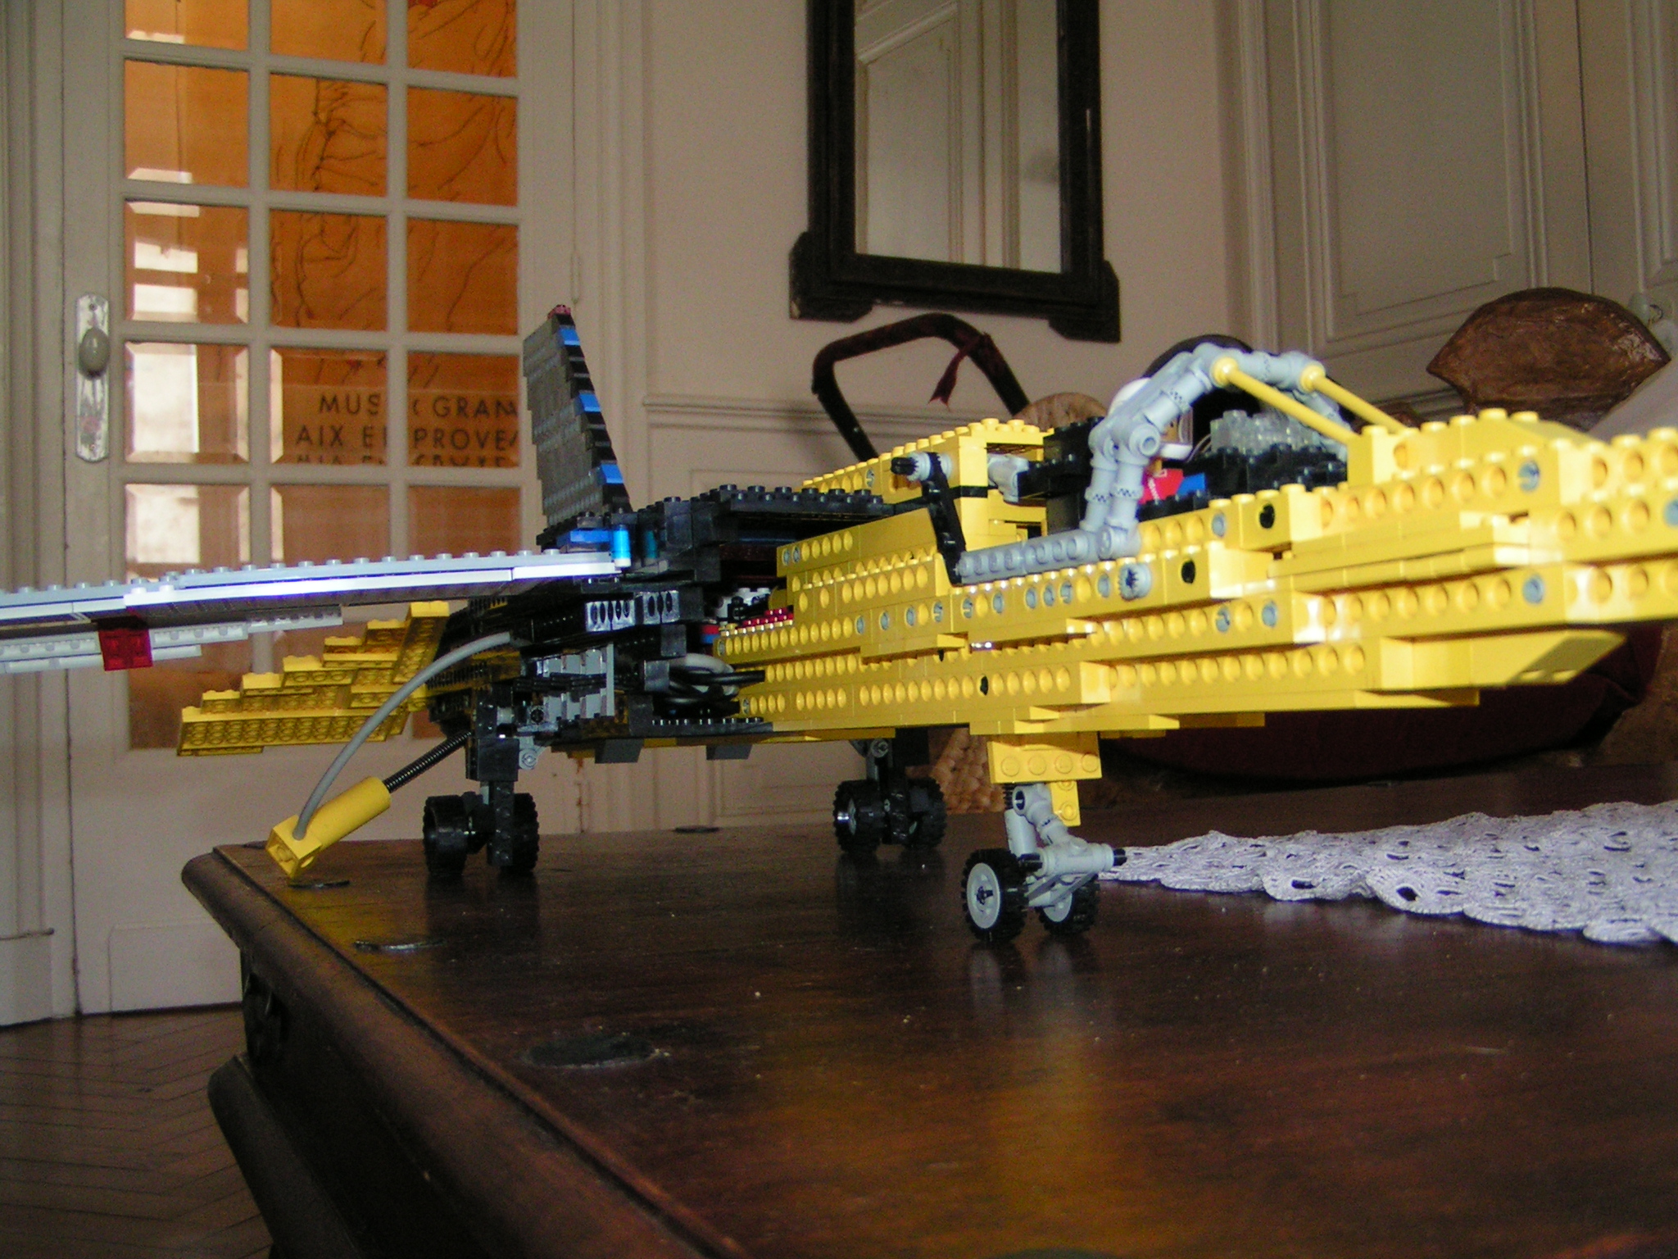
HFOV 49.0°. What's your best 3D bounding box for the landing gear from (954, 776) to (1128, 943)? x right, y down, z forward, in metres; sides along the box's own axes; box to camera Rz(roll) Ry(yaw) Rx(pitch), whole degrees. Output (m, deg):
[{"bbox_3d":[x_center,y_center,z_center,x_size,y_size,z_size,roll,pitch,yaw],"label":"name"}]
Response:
[{"bbox_3d":[0.055,0.060,0.486,0.032,0.043,0.038,0,-3,-24],"label":"landing gear"}]

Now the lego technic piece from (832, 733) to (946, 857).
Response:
[{"bbox_3d":[0.021,0.066,0.770,0.039,0.053,0.032,0,-3,-24],"label":"lego technic piece"}]

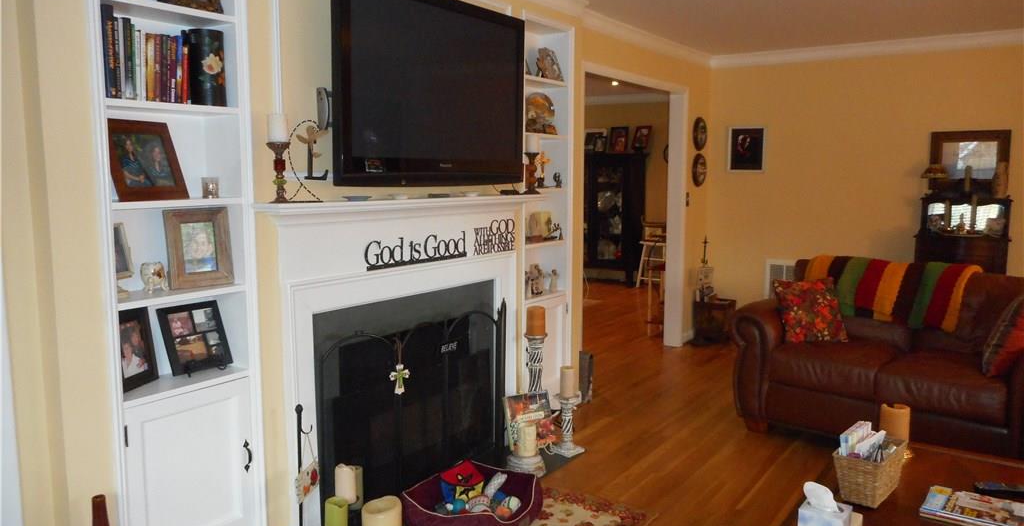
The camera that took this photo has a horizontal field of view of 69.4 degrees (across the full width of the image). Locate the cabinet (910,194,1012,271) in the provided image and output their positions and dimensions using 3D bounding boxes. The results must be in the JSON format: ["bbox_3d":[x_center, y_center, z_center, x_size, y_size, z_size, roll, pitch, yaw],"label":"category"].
[{"bbox_3d":[3.266,0.170,5.397,0.600,1.300,0.380,5,8,35],"label":"cabinet"}]

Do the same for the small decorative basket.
[{"bbox_3d":[1.121,0.645,2.301,0.128,0.142,0.258,6,9,40],"label":"small decorative basket"}]

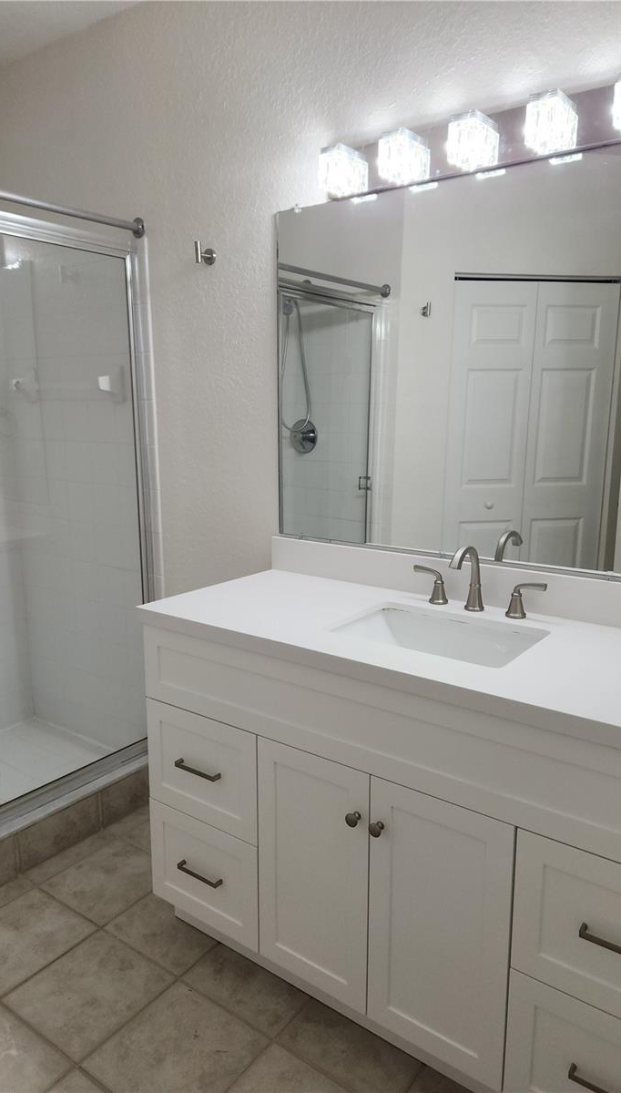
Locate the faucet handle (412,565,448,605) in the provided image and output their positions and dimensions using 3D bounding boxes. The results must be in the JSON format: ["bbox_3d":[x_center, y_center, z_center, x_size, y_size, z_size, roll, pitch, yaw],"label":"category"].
[{"bbox_3d":[0.309,0.097,1.866,0.103,0.092,0.053,8,13,36],"label":"faucet handle"}]

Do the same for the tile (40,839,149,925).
[{"bbox_3d":[-0.598,1.016,2.205,0.300,0.010,0.302,8,13,36],"label":"tile"}]

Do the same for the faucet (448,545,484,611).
[{"bbox_3d":[0.376,0.084,1.742,0.053,0.165,0.160,8,13,36],"label":"faucet"}]

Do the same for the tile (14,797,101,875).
[{"bbox_3d":[-0.799,0.914,2.332,0.010,0.145,0.302,8,13,36],"label":"tile"}]

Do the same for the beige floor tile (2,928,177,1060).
[{"bbox_3d":[-0.541,1.095,1.790,0.300,0.010,0.300,8,13,36],"label":"beige floor tile"}]

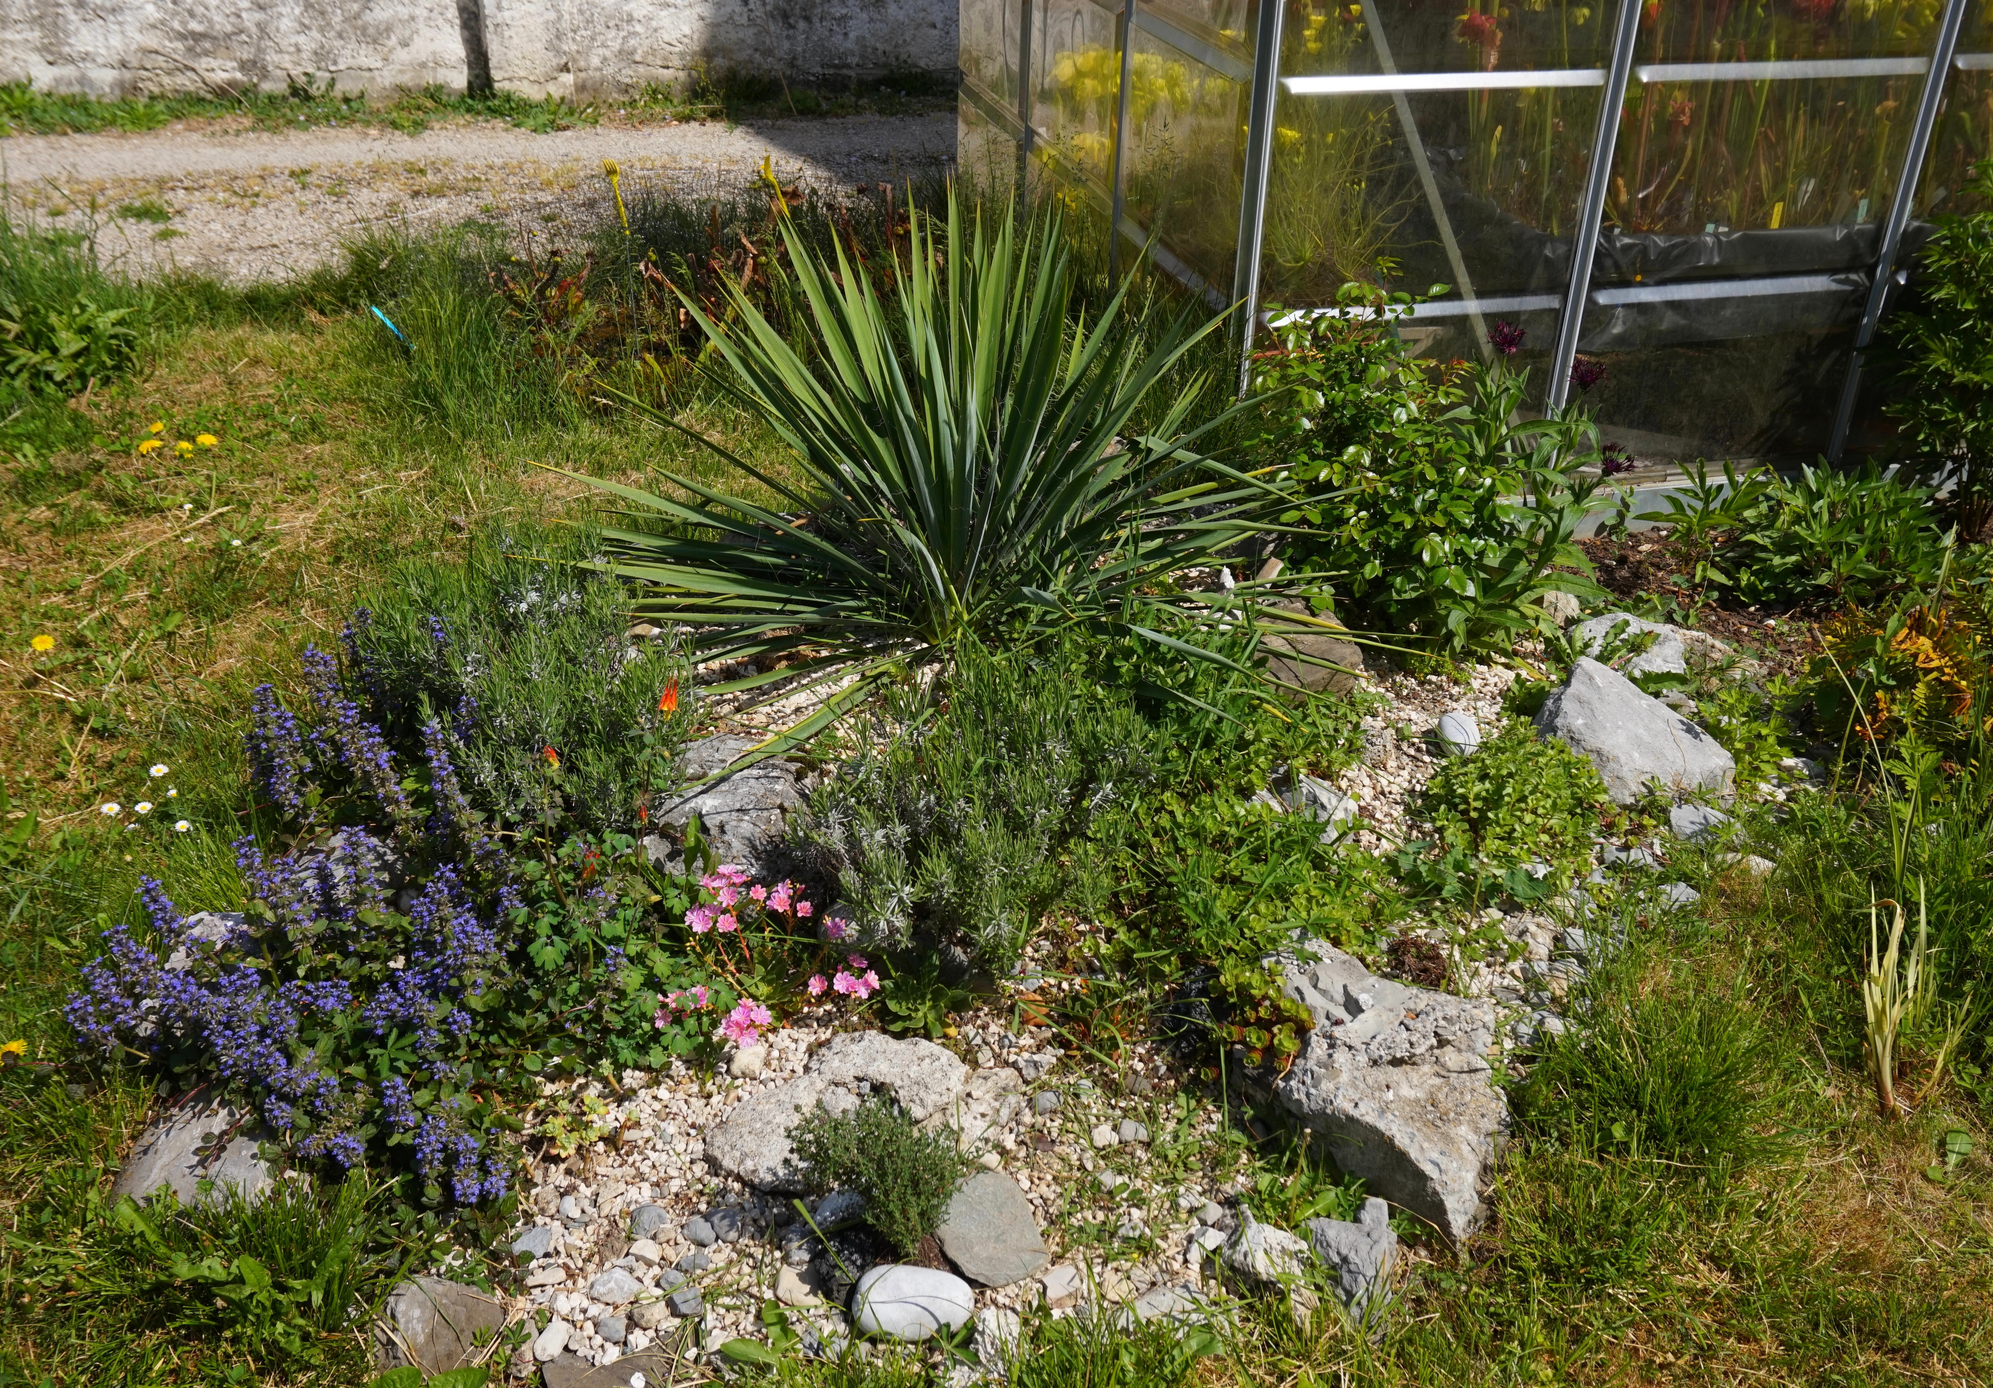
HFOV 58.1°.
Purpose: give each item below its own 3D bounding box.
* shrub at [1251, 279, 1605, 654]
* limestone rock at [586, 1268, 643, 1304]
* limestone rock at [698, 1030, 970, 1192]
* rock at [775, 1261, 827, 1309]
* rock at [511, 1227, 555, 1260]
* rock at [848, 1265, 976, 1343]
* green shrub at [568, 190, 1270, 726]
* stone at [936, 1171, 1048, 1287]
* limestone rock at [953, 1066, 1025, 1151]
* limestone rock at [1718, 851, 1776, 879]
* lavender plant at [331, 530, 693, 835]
[{"bbox_3d":[0.664,-0.352,2.808,0.510,0.560,0.450,1,29,0],"label":"shrub"},{"bbox_3d":[-0.370,0.572,1.733,0.055,0.034,0.042,2,31,0],"label":"limestone rock"},{"bbox_3d":[-0.183,0.470,2.051,0.295,0.085,0.175,-10,32,-19],"label":"limestone rock"},{"bbox_3d":[-0.182,0.549,1.668,0.047,0.030,0.040,1,29,0],"label":"rock"},{"bbox_3d":[-0.491,0.582,1.902,0.046,0.028,0.036,1,30,0],"label":"rock"},{"bbox_3d":[-0.085,0.618,1.823,0.127,0.060,0.082,-1,30,-4],"label":"rock"},{"bbox_3d":[-0.094,-0.322,2.387,1.030,0.620,0.900,2,31,0],"label":"green shrub"},{"bbox_3d":[-0.005,0.571,1.922,0.122,0.045,0.140,1,30,0],"label":"stone"},{"bbox_3d":[-0.008,0.438,1.897,0.078,0.055,0.080,2,31,0],"label":"limestone rock"},{"bbox_3d":[0.982,0.224,2.345,0.076,0.036,0.050,12,32,17],"label":"limestone rock"},{"bbox_3d":[-0.663,-0.028,2.597,0.480,0.320,0.450,1,30,0],"label":"lavender plant"}]

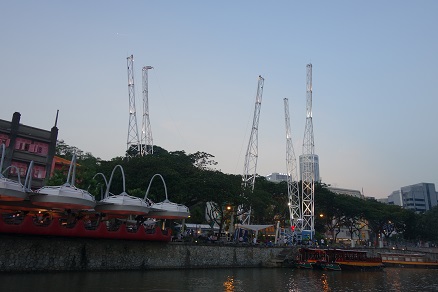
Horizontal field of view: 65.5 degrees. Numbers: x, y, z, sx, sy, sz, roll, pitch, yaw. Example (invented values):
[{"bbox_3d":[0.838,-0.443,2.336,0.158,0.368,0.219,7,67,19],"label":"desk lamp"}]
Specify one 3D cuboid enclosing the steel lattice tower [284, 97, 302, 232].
[{"bbox_3d":[19.180,5.080,89.900,2.300,39.000,2.300,1,-19,-4],"label":"steel lattice tower"}]

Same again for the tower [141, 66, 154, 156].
[{"bbox_3d":[-15.500,0.140,73.300,2.300,38.500,2.300,12,-24,-42],"label":"tower"}]

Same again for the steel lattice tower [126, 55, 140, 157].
[{"bbox_3d":[-18.260,0.080,73.100,2.300,38.500,2.300,0,-11,-15],"label":"steel lattice tower"}]

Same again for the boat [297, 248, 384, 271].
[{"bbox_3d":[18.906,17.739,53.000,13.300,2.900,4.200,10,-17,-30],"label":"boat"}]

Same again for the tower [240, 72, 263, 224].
[{"bbox_3d":[7.930,2.830,81.400,2.300,39.000,2.300,11,-10,-20],"label":"tower"}]

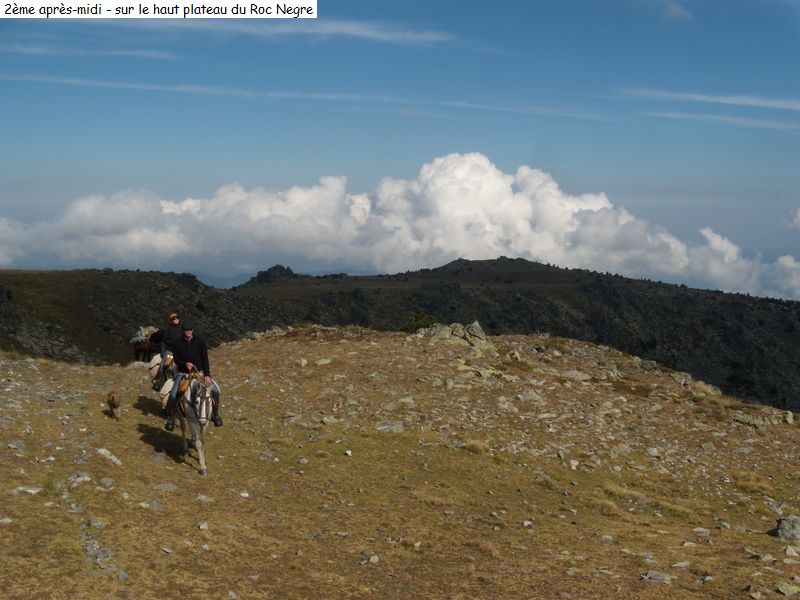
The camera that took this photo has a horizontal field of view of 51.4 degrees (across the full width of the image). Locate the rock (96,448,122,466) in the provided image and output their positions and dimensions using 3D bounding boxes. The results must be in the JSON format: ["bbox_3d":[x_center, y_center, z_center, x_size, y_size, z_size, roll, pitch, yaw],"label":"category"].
[{"bbox_3d":[-4.225,2.283,12.100,0.360,0.150,0.320,-1,3,-25],"label":"rock"}]

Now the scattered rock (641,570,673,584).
[{"bbox_3d":[2.096,2.268,6.800,0.230,0.070,0.170,0,3,0],"label":"scattered rock"}]

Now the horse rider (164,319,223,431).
[{"bbox_3d":[-2.929,1.071,11.800,0.780,1.520,0.660,-1,3,-20],"label":"horse rider"}]

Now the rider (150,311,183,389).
[{"bbox_3d":[-4.469,0.993,16.200,0.800,1.500,0.680,-1,3,-20],"label":"rider"}]

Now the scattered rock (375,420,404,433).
[{"bbox_3d":[-0.179,2.159,14.200,0.480,0.130,0.340,0,3,0],"label":"scattered rock"}]

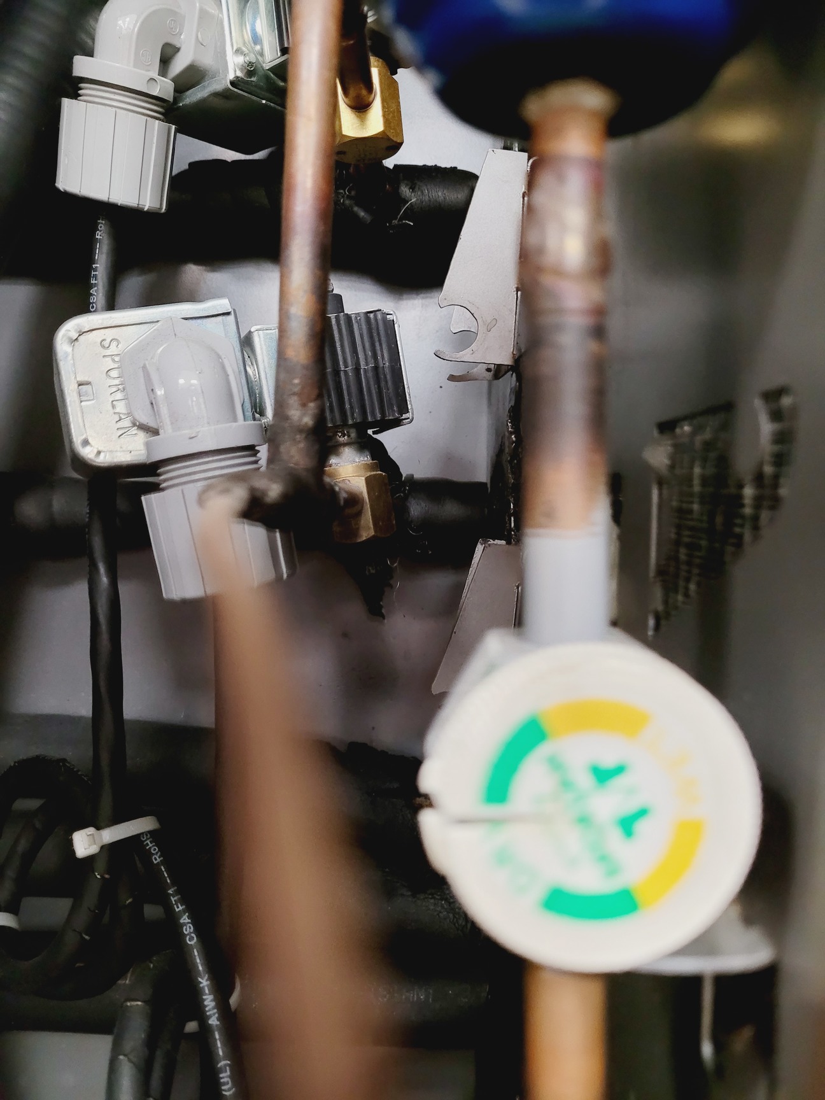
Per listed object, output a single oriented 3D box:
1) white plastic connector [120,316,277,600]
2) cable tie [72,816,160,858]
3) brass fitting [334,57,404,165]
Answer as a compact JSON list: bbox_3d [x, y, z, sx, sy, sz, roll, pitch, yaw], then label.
[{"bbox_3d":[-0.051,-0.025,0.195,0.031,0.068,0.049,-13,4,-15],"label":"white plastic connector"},{"bbox_3d":[-0.072,0.070,0.200,0.021,0.006,0.012,-18,-16,0],"label":"cable tie"},{"bbox_3d":[-0.016,-0.134,0.252,0.024,0.025,0.021,-6,4,-3],"label":"brass fitting"}]

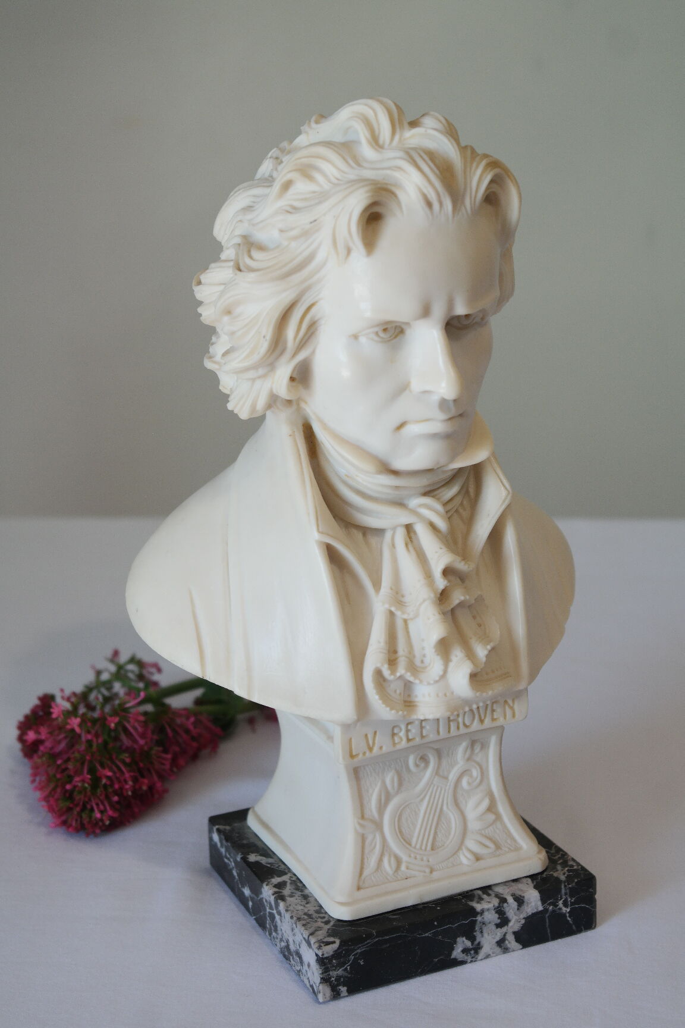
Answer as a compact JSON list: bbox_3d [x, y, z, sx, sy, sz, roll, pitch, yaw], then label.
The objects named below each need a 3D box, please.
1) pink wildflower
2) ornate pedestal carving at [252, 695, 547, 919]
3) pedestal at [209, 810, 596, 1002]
[{"bbox_3d":[-0.089,0.095,0.800,0.071,0.048,0.083,6,21,23],"label":"pink wildflower"},{"bbox_3d":[0.018,0.089,0.714,0.086,0.070,0.086,-10,21,-22],"label":"ornate pedestal carving"},{"bbox_3d":[0.020,0.132,0.727,0.107,0.020,0.107,-10,21,-22],"label":"pedestal"}]

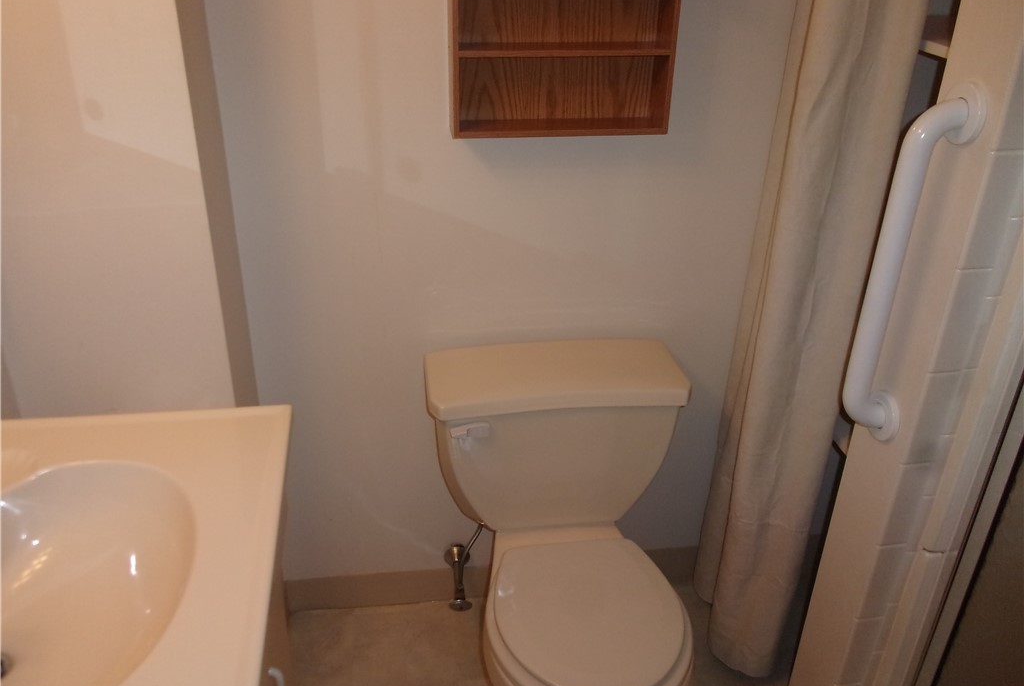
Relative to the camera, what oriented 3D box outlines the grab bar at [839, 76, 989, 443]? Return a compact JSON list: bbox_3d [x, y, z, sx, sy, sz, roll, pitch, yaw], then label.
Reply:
[{"bbox_3d":[0.554,-0.090,1.182,0.072,0.540,0.077,-2,27,-8],"label":"grab bar"}]

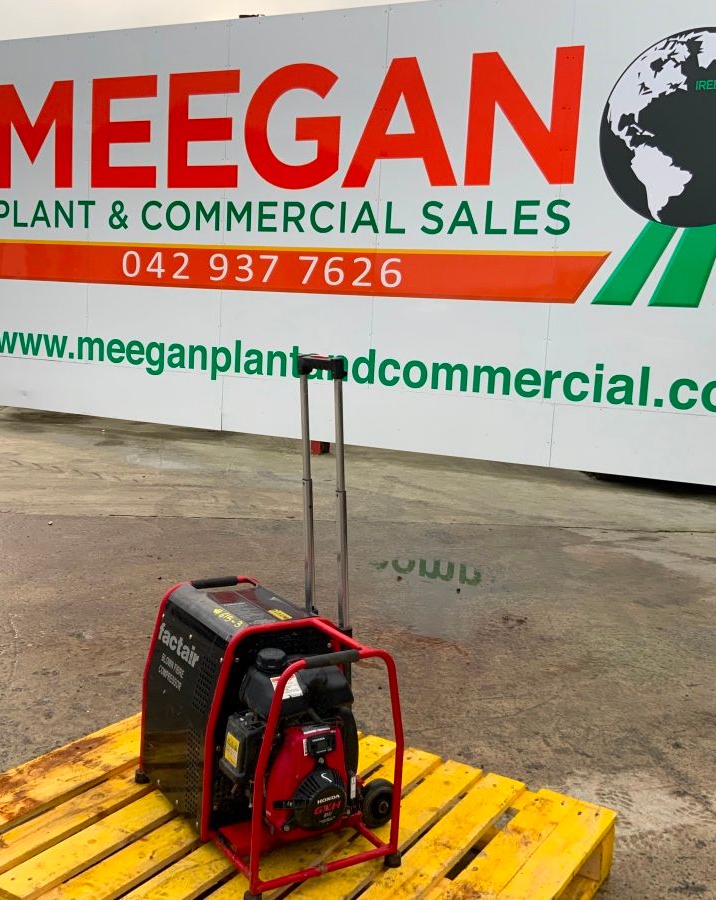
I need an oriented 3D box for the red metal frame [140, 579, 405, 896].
[{"bbox_3d":[-0.196,0.555,2.102,0.322,0.455,0.555,-2,10,-33],"label":"red metal frame"}]

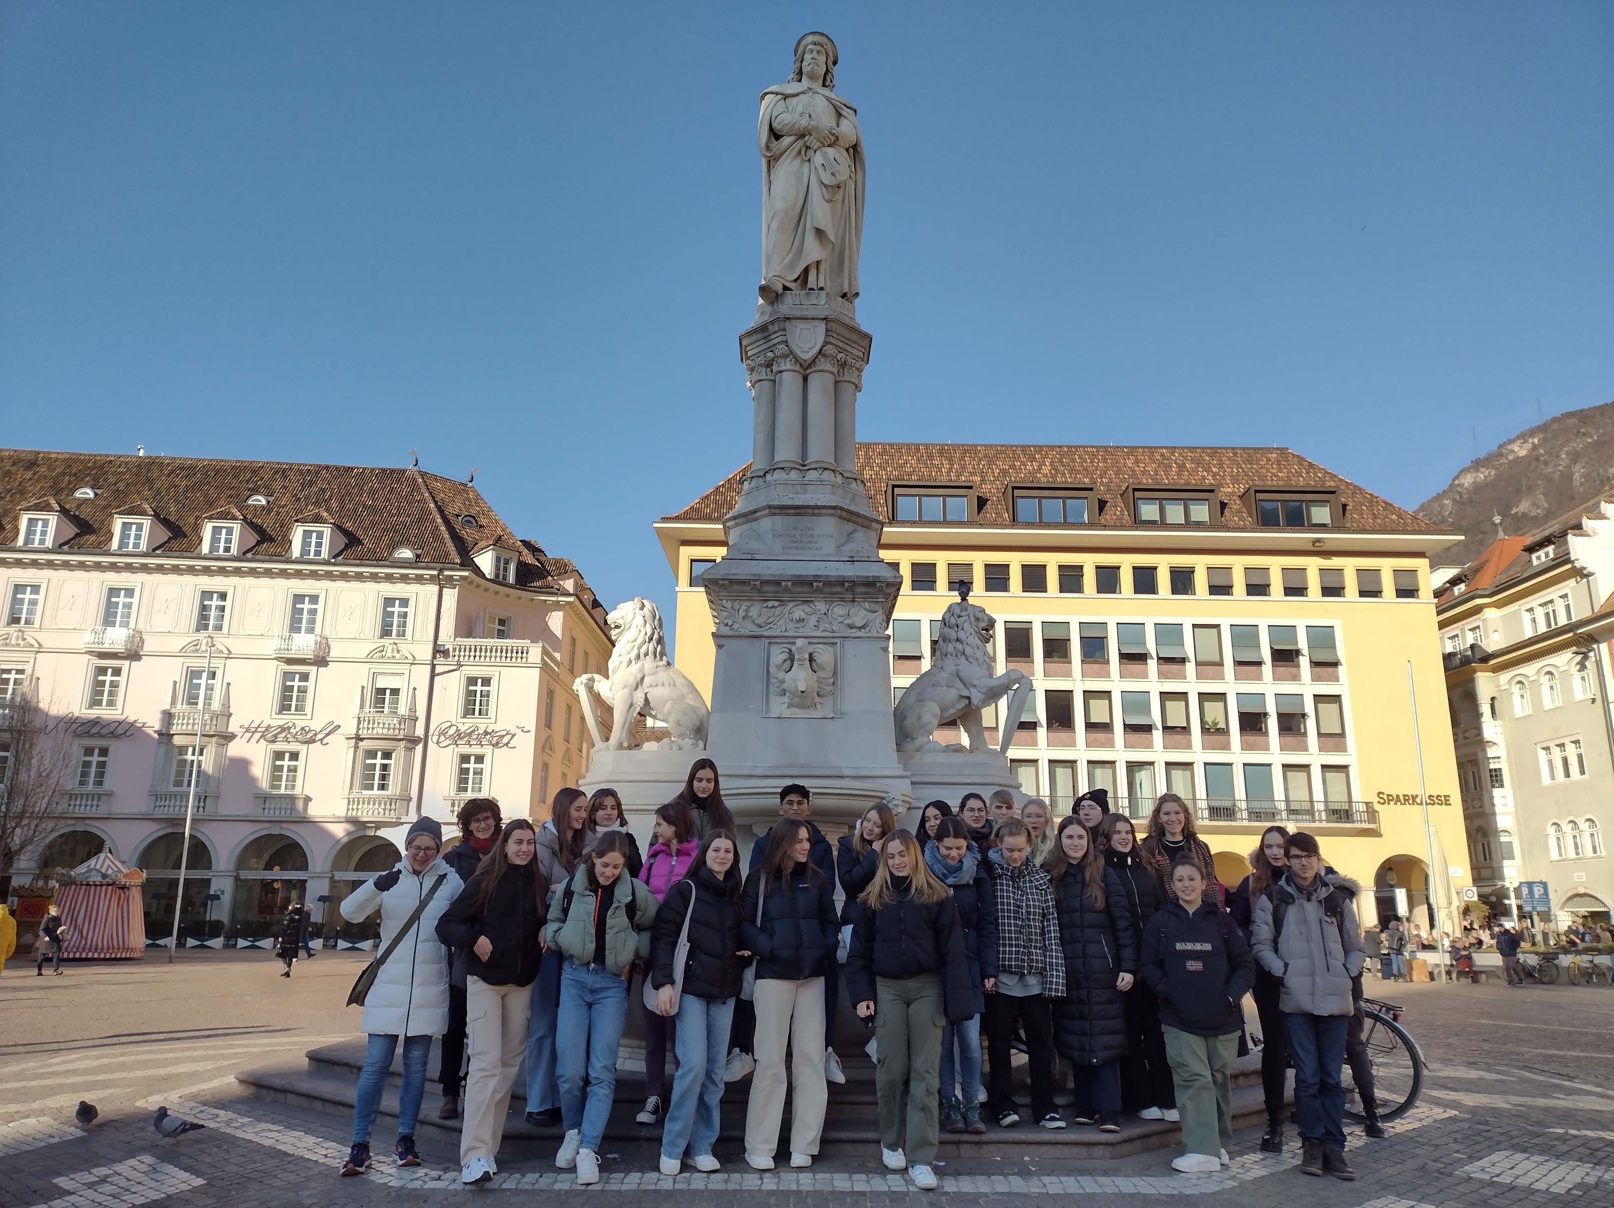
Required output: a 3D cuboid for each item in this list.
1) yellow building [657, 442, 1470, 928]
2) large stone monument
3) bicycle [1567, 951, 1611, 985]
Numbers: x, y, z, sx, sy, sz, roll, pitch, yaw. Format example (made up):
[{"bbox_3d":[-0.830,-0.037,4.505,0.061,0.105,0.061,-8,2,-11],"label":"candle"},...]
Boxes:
[{"bbox_3d":[12.216,4.719,66.704,39.518,28.344,14.000,1,-15,-1],"label":"yellow building"},{"bbox_3d":[0.002,-1.122,11.467,4.000,9.790,3.200,1,-15,0],"label":"large stone monument"},{"bbox_3d":[23.928,11.144,38.500,1.700,1.000,0.580,5,-16,-14],"label":"bicycle"}]

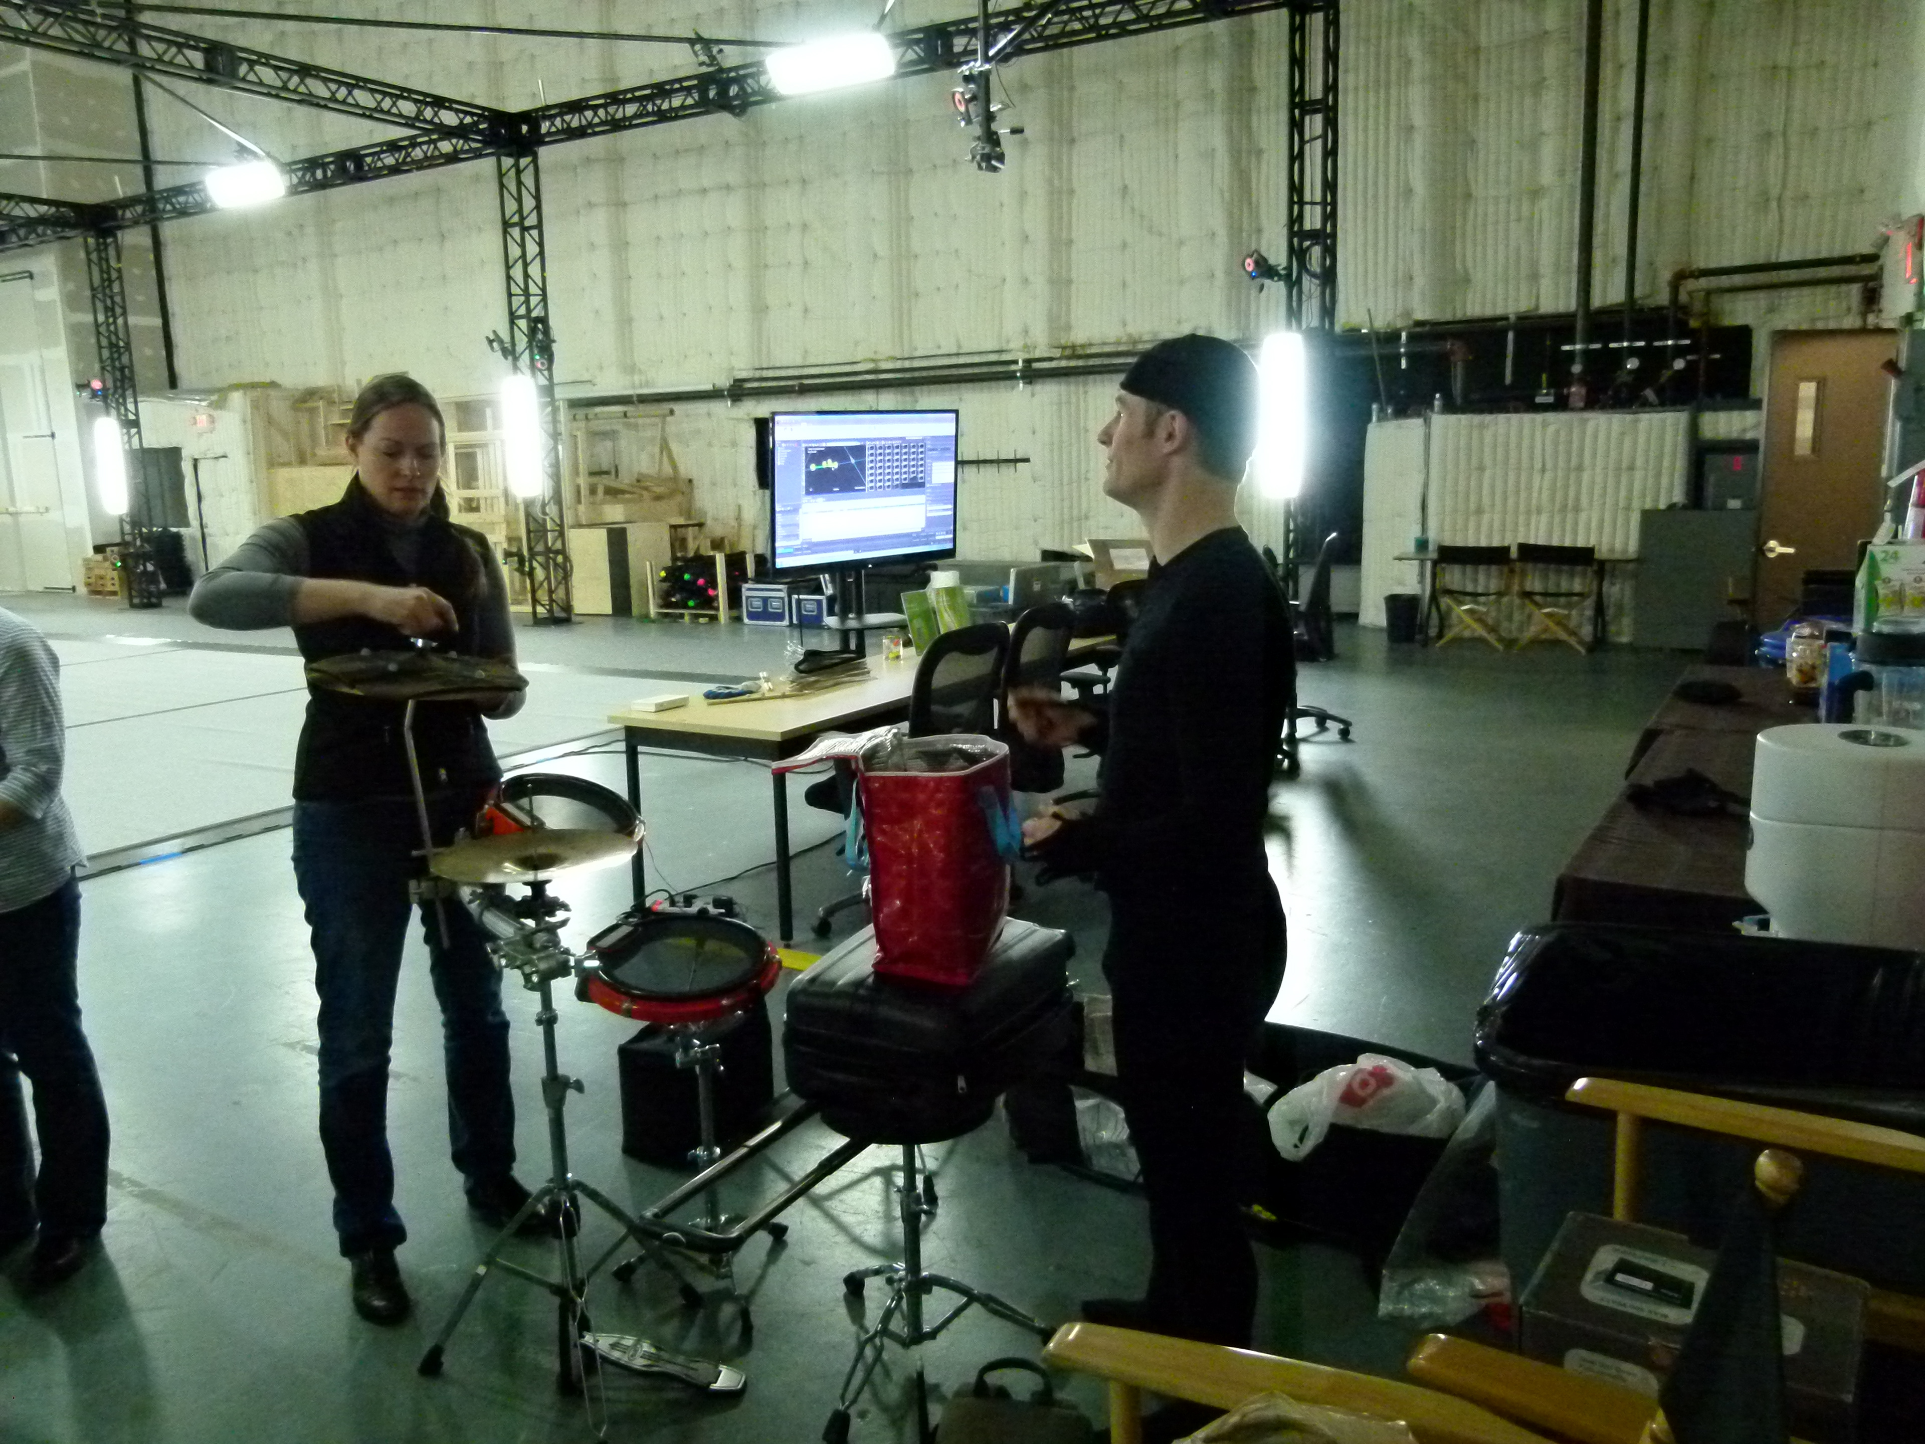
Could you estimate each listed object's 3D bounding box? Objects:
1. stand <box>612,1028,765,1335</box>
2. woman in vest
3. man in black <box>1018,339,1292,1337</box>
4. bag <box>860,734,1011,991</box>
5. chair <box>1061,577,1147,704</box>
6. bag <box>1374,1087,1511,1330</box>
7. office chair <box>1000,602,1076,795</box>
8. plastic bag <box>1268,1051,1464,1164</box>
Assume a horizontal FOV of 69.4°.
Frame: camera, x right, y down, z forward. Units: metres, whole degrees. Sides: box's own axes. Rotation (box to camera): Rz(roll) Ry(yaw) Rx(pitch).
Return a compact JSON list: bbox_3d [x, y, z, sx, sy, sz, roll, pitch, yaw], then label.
[{"bbox_3d":[-0.483,0.822,2.675,0.338,0.536,0.338,-3,9,-11],"label":"stand"},{"bbox_3d":[-1.077,0.232,2.698,0.616,1.728,0.467,-7,10,-29],"label":"woman in vest"},{"bbox_3d":[0.350,0.244,2.365,0.467,1.728,0.477,1,9,14],"label":"man in black"},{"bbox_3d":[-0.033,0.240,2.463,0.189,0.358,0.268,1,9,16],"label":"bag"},{"bbox_3d":[0.791,-0.137,6.823,0.636,1.043,0.636,4,11,34],"label":"chair"},{"bbox_3d":[0.860,0.869,2.518,0.219,0.417,0.179,0,9,11],"label":"bag"},{"bbox_3d":[0.141,0.081,5.517,0.636,1.063,0.636,5,11,36],"label":"office chair"},{"bbox_3d":[0.816,0.750,2.830,0.387,0.159,0.248,3,10,26],"label":"plastic bag"}]

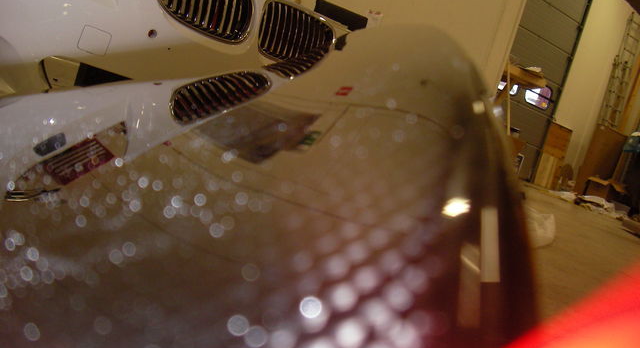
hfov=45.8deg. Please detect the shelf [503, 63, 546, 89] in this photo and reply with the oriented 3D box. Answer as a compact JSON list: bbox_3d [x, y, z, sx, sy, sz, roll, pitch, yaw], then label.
[{"bbox_3d":[2.581,-1.323,10.000,0.720,0.150,0.380,15,7,-26],"label":"shelf"}]

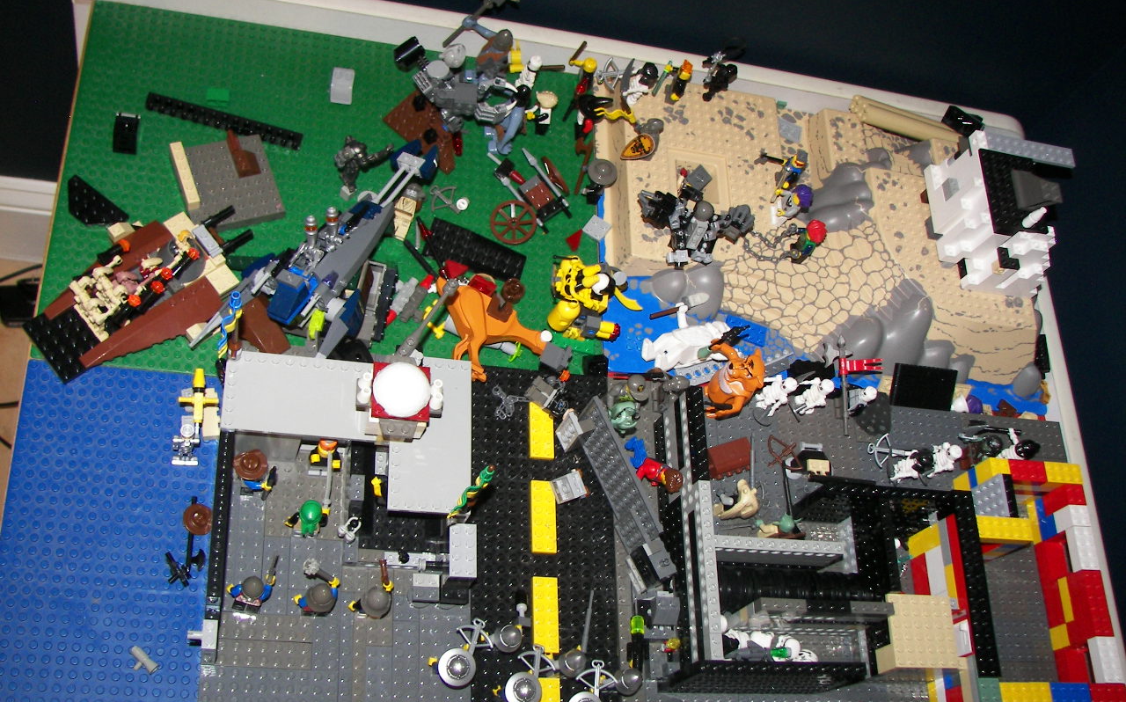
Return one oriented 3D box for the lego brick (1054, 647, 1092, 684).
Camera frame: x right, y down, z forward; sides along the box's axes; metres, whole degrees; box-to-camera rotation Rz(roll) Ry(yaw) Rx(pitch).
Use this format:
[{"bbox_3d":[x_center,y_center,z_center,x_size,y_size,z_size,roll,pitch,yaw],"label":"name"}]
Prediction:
[{"bbox_3d":[0.356,0.222,0.821,0.016,0.012,0.032,6,64,-15],"label":"lego brick"}]

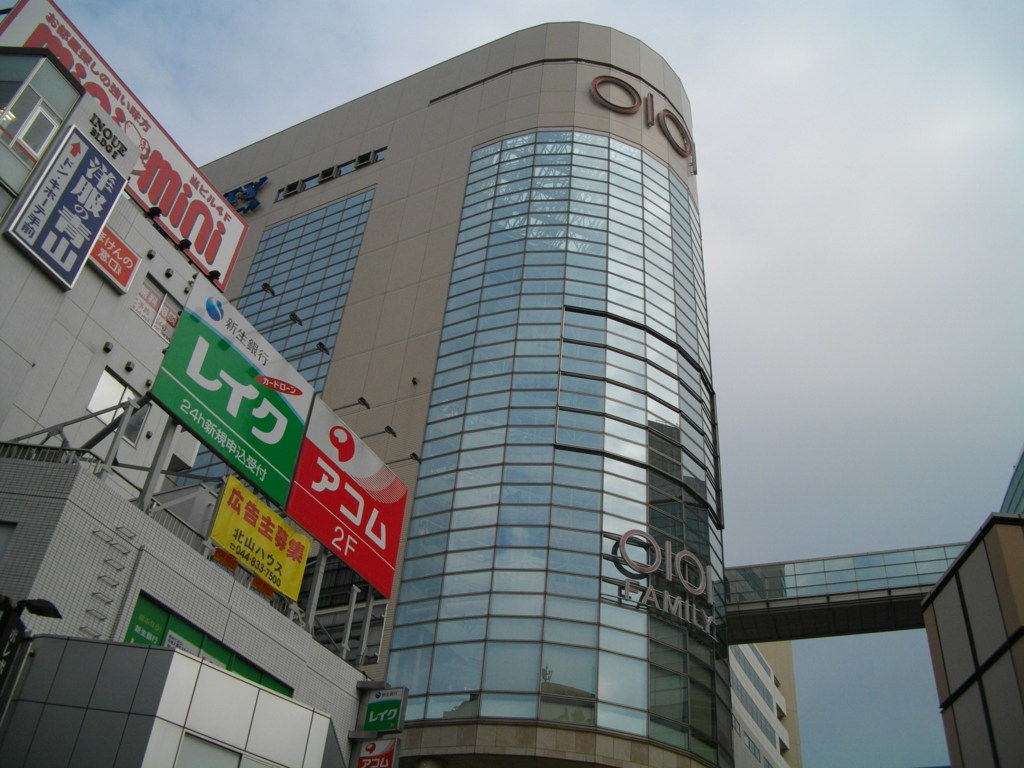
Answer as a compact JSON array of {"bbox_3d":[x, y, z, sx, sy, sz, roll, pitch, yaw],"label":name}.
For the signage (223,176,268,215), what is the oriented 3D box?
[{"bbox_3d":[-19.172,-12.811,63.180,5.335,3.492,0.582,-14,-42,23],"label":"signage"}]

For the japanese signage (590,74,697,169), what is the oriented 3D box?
[{"bbox_3d":[8.182,-15.842,54.941,8.342,3.104,1.358,26,-42,-24],"label":"japanese signage"}]

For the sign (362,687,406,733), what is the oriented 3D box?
[{"bbox_3d":[-2.655,6.956,19.454,0.860,0.930,0.240,-12,-41,22],"label":"sign"}]

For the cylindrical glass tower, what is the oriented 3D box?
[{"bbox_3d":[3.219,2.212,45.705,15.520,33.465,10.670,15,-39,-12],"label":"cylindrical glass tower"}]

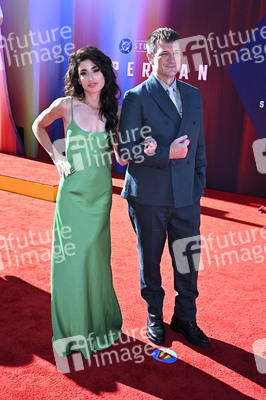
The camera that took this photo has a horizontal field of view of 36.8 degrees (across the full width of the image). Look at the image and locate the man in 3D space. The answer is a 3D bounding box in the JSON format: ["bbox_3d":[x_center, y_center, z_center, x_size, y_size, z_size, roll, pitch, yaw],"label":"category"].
[{"bbox_3d":[0.181,-0.025,2.285,0.550,1.800,0.420,-1,13,-20],"label":"man"}]

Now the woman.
[{"bbox_3d":[-0.228,0.046,2.193,0.620,1.660,0.440,1,12,-8],"label":"woman"}]

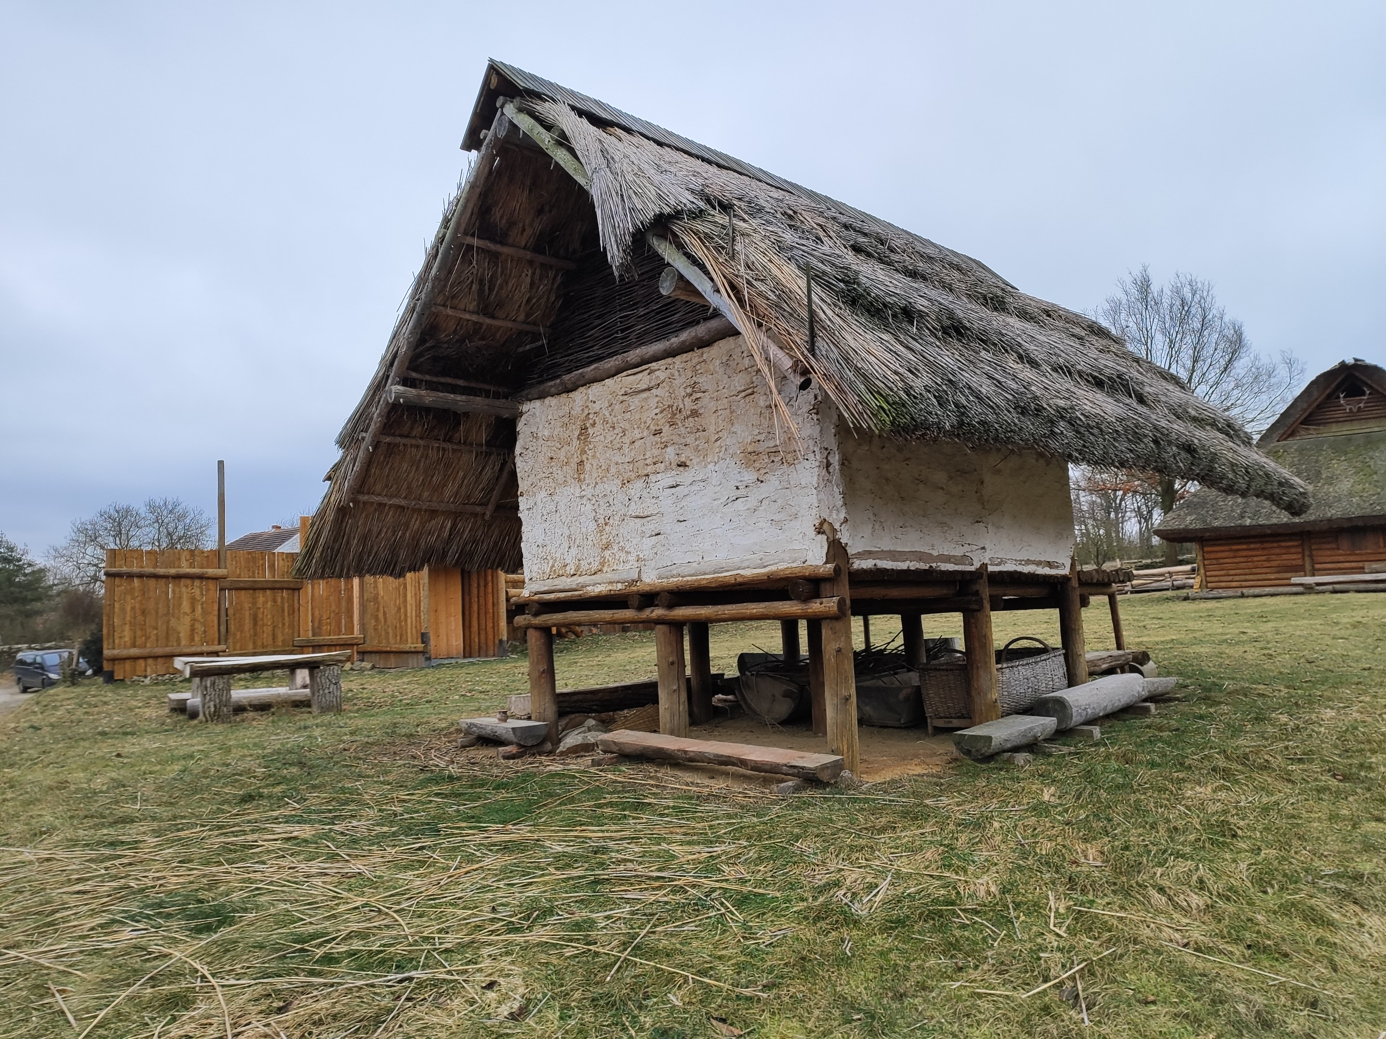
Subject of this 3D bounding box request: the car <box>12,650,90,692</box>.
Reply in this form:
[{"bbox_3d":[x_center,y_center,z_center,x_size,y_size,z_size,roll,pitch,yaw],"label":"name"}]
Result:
[{"bbox_3d":[-30.017,7.154,45.000,4.750,1.900,1.920,-7,-7,39],"label":"car"}]

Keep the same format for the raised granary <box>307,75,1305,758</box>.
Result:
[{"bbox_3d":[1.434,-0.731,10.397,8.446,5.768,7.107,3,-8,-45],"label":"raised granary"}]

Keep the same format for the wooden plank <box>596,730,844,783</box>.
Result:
[{"bbox_3d":[0.092,1.691,6.896,0.420,0.120,2.380,1,-7,-37],"label":"wooden plank"}]

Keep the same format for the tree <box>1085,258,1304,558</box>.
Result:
[{"bbox_3d":[22.077,-4.590,42.000,9.275,13.014,8.812,-5,-6,24],"label":"tree"}]

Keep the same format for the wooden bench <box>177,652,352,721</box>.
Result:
[{"bbox_3d":[-6.336,2.480,14.200,2.200,0.830,0.850,2,-7,-40],"label":"wooden bench"}]

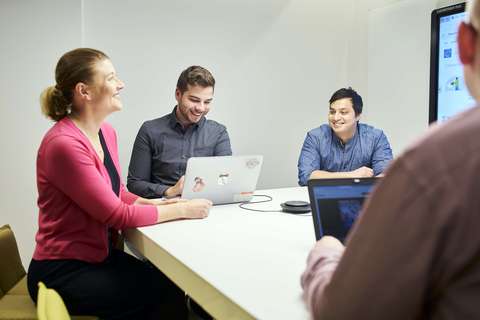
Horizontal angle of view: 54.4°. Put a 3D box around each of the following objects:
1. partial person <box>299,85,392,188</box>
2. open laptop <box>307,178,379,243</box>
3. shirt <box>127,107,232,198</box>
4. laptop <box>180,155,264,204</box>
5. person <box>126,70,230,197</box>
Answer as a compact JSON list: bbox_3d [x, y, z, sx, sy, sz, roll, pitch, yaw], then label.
[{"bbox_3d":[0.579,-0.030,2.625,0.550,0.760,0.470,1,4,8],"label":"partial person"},{"bbox_3d":[0.402,0.172,1.350,0.320,0.195,0.320,0,4,-11],"label":"open laptop"},{"bbox_3d":[-0.280,0.041,2.189,0.510,0.580,0.420,-1,4,-18],"label":"shirt"},{"bbox_3d":[-0.128,0.083,2.048,0.337,0.221,0.330,-1,4,-27],"label":"laptop"},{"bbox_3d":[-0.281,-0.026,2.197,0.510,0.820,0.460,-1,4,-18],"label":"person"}]

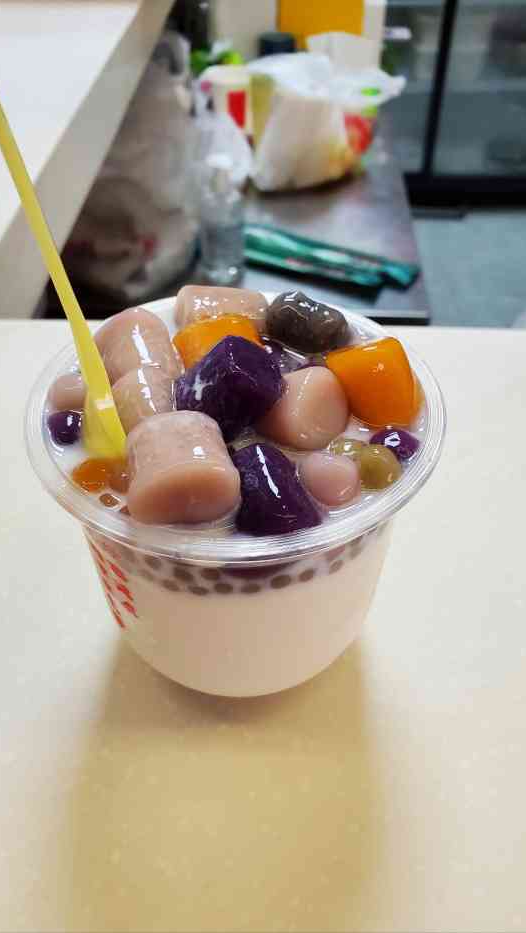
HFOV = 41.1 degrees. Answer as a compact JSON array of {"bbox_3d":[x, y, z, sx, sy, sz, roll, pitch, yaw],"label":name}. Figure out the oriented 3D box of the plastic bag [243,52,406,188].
[{"bbox_3d":[0.110,-0.617,1.254,0.255,0.190,0.190,-13,46,-13],"label":"plastic bag"}]

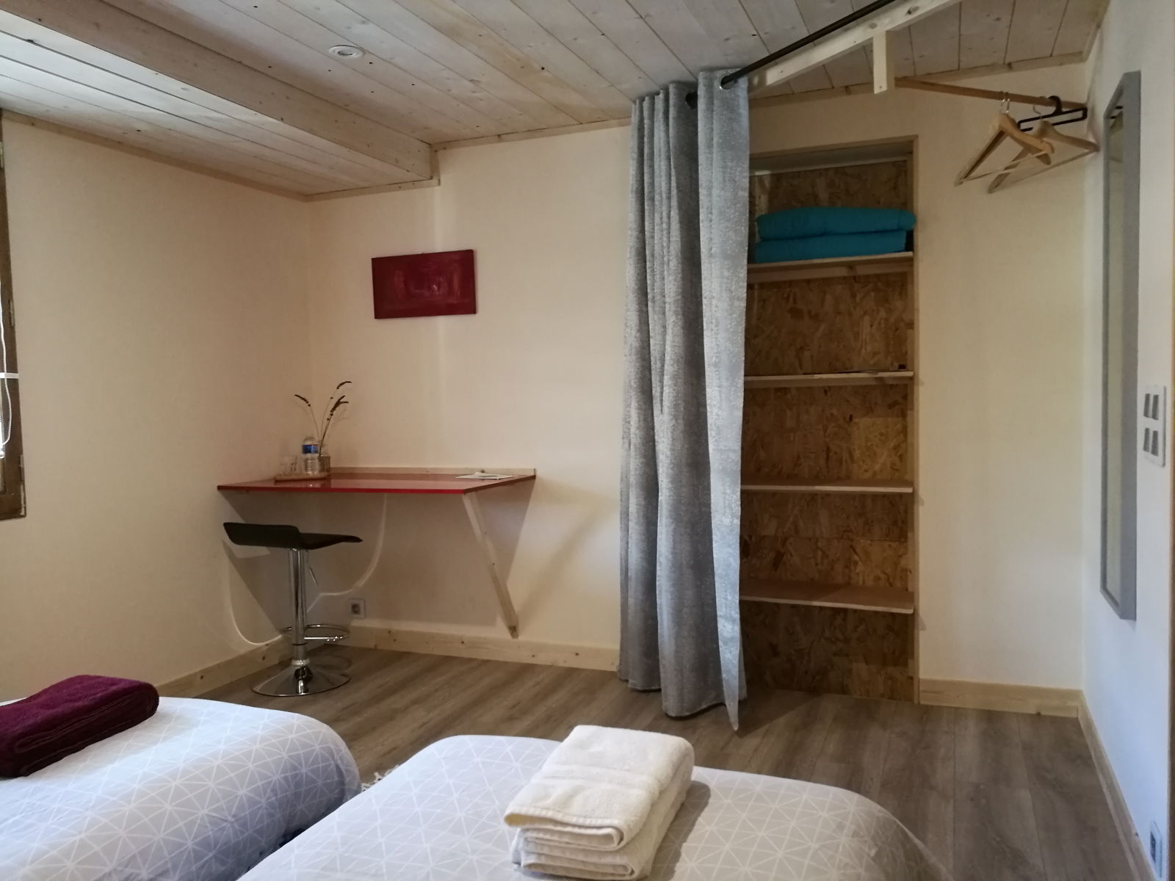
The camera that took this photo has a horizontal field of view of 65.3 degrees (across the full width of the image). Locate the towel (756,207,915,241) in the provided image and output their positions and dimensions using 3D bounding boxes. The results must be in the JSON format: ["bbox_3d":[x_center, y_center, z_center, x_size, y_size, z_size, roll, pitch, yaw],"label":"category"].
[{"bbox_3d":[0.906,-0.768,3.299,0.532,0.096,0.320,0,3,22],"label":"towel"}]

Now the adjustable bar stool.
[{"bbox_3d":[-1.113,0.623,3.544,0.366,0.643,0.374,0,3,24],"label":"adjustable bar stool"}]

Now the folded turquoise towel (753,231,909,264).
[{"bbox_3d":[0.894,-0.684,3.335,0.513,0.081,0.300,0,3,22],"label":"folded turquoise towel"}]

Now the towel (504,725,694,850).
[{"bbox_3d":[0.026,0.529,1.412,0.200,0.050,0.323,0,3,22],"label":"towel"}]

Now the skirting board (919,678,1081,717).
[{"bbox_3d":[1.387,0.866,3.096,0.493,0.093,0.020,0,3,22],"label":"skirting board"}]

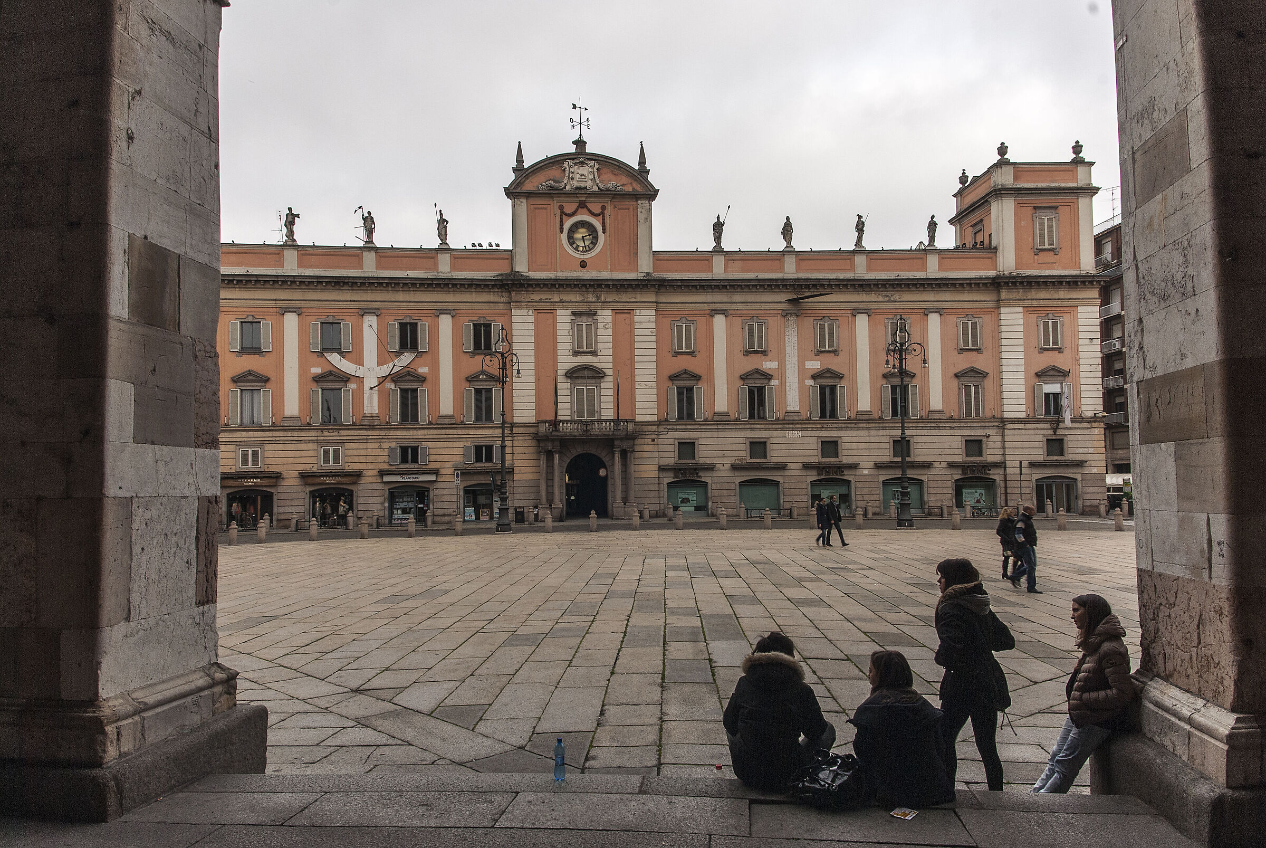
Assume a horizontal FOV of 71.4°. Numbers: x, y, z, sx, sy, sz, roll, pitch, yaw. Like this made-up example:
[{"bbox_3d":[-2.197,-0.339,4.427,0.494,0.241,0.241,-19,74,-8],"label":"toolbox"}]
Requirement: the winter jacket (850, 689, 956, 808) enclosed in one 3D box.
[{"bbox_3d":[1.393,1.661,4.550,0.520,0.550,0.420,-1,-2,7],"label":"winter jacket"}]

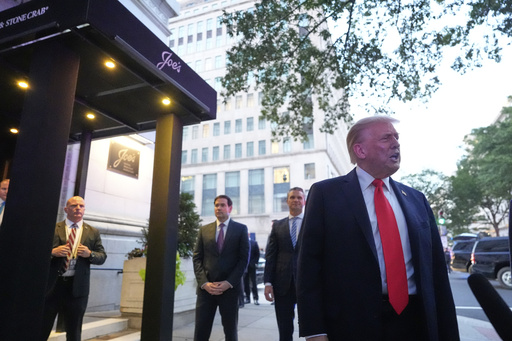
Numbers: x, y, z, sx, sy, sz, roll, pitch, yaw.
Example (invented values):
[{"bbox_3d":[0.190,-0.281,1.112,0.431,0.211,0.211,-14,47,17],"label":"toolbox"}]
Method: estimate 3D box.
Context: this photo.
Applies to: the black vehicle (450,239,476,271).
[{"bbox_3d":[13.325,4.700,18.353,5.350,1.900,2.020,-6,-16,21],"label":"black vehicle"}]

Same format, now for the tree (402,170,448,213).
[{"bbox_3d":[19.478,5.334,38.436,7.300,11.000,7.300,-6,-16,21],"label":"tree"}]

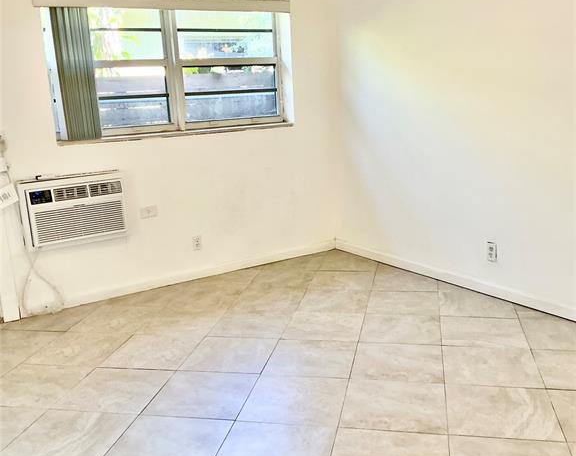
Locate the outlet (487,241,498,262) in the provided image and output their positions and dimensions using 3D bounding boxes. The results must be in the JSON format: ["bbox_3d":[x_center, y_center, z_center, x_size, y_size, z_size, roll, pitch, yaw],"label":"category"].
[{"bbox_3d":[1.307,0.158,3.982,0.010,0.117,0.071,-11,15,-31],"label":"outlet"}]

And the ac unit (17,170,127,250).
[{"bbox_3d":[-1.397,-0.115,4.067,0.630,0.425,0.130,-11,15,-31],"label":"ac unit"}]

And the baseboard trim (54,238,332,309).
[{"bbox_3d":[-0.551,0.324,4.775,2.369,0.091,0.016,-11,15,-31],"label":"baseboard trim"}]

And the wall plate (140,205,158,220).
[{"bbox_3d":[-1.006,-0.112,4.508,0.121,0.077,0.010,-11,15,-32],"label":"wall plate"}]

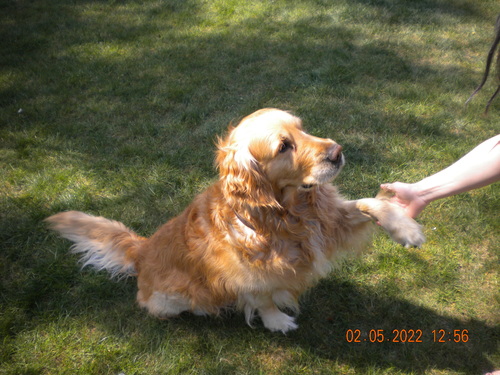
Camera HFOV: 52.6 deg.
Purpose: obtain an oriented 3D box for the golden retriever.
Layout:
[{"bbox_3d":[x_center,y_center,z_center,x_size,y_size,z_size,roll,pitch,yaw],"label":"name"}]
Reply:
[{"bbox_3d":[-0.100,0.043,1.423,1.070,0.680,0.380,10,39,13],"label":"golden retriever"}]

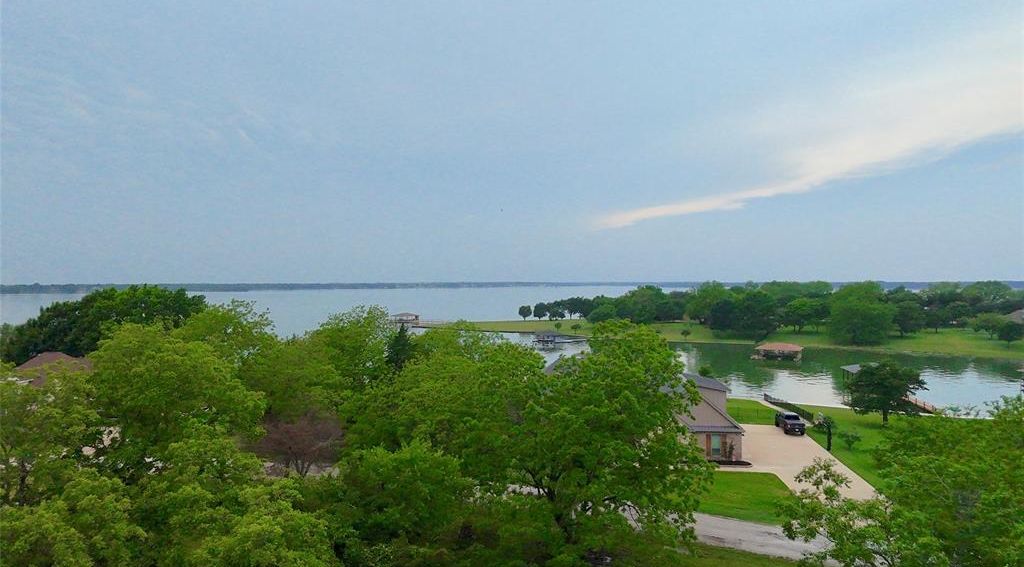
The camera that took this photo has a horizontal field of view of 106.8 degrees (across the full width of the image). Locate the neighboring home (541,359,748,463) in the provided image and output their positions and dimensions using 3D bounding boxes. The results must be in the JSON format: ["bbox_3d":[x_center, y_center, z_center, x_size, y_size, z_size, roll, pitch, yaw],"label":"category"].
[{"bbox_3d":[12.000,11.600,40.000,18.500,7.900,14.500,0,0,5],"label":"neighboring home"}]

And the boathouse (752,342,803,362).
[{"bbox_3d":[63.500,15.900,90.500,10.000,3.900,7.500,0,0,11],"label":"boathouse"}]

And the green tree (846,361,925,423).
[{"bbox_3d":[48.840,14.400,50.000,7.310,8.280,7.310,0,0,0],"label":"green tree"}]

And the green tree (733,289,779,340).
[{"bbox_3d":[83.020,10.580,130.000,13.230,17.050,13.230,0,0,0],"label":"green tree"}]

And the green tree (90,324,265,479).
[{"bbox_3d":[-27.590,10.250,32.300,11.000,13.700,11.000,0,0,0],"label":"green tree"}]

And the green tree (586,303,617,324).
[{"bbox_3d":[41.830,14.080,178.000,13.660,9.440,13.660,0,0,0],"label":"green tree"}]

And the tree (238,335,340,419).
[{"bbox_3d":[-23.400,10.200,40.000,9.600,9.400,9.000,0,0,0],"label":"tree"}]

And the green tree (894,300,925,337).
[{"bbox_3d":[118.000,10.400,113.000,8.000,11.200,7.500,0,0,0],"label":"green tree"}]

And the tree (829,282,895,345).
[{"bbox_3d":[96.600,8.300,105.000,13.000,16.400,12.500,0,0,0],"label":"tree"}]

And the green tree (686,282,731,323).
[{"bbox_3d":[76.500,7.400,148.000,15.000,16.200,14.000,0,0,0],"label":"green tree"}]

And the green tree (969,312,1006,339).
[{"bbox_3d":[153.640,13.750,123.000,7.670,9.380,7.670,0,0,0],"label":"green tree"}]

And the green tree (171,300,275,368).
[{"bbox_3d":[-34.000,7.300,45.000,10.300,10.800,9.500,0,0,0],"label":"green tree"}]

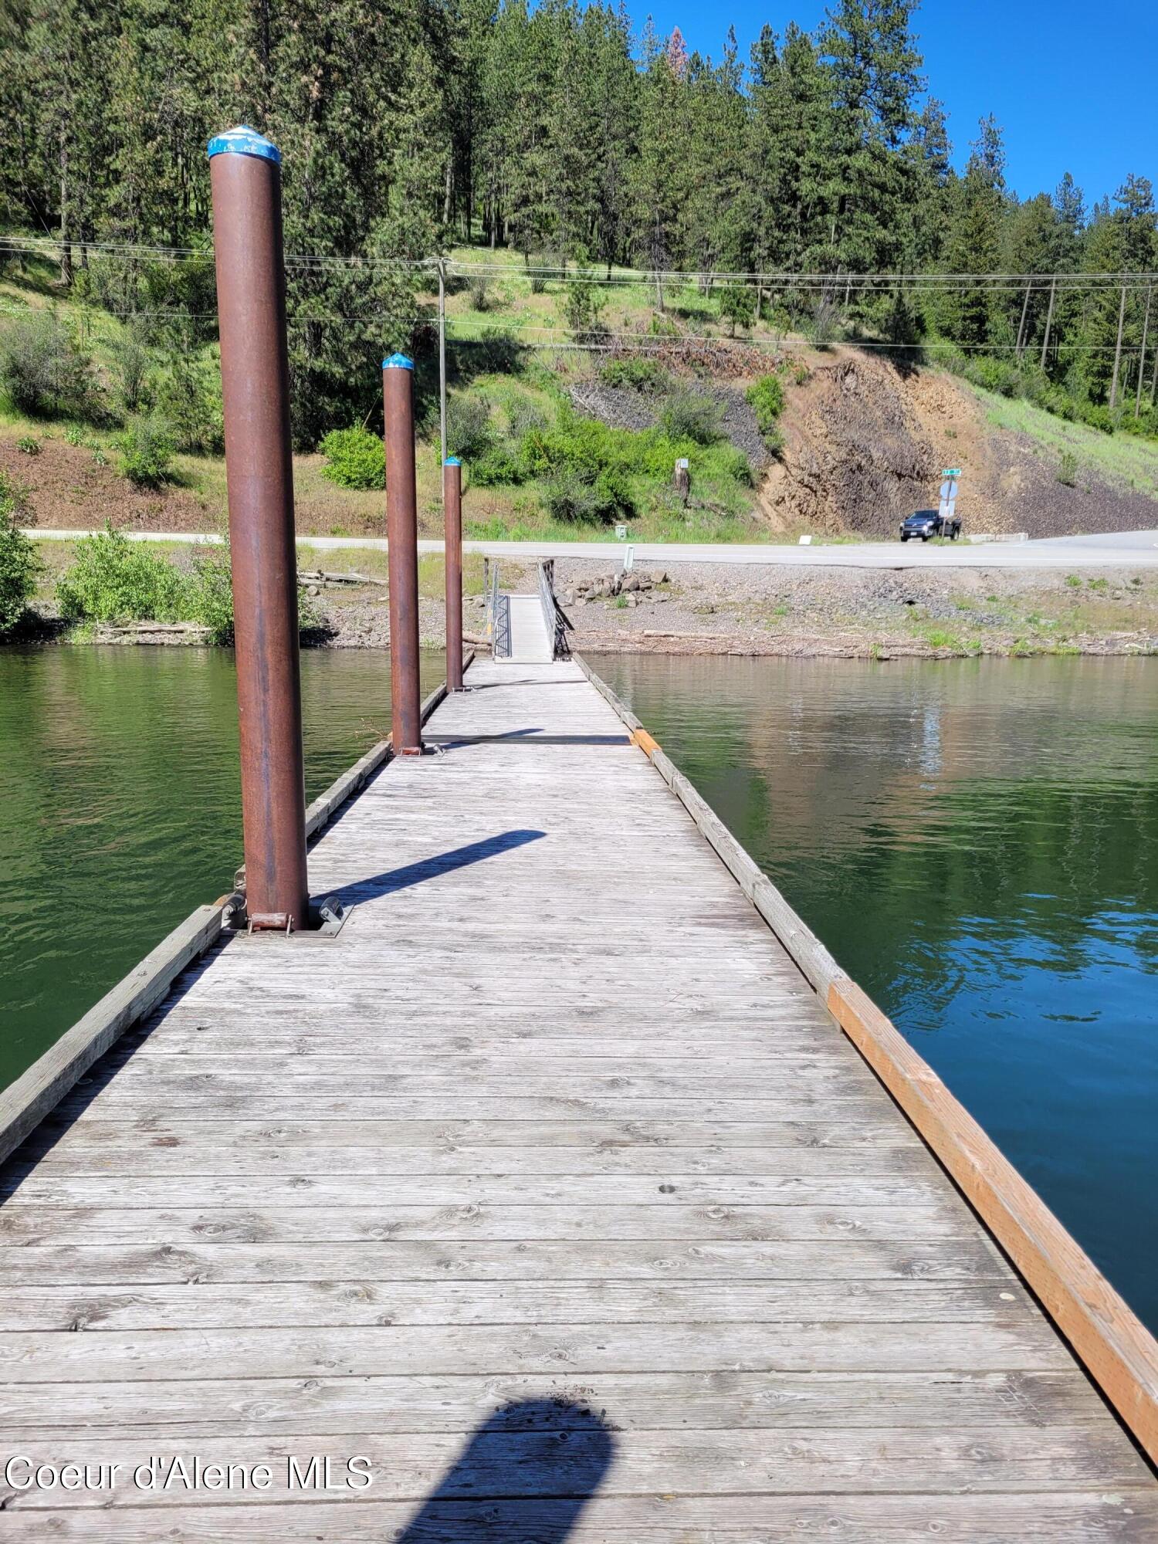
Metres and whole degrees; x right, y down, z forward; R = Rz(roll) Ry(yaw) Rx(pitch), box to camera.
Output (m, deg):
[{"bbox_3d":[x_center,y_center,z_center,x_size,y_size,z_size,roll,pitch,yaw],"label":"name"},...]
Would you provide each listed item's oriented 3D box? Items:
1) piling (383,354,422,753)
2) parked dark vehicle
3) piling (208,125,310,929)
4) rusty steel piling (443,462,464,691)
[{"bbox_3d":[-1.611,-1.970,10.643,0.271,3.593,0.271,0,9,-2],"label":"piling"},{"bbox_3d":[20.900,-14.650,68.900,1.970,1.870,5.600,7,11,37],"label":"parked dark vehicle"},{"bbox_3d":[-1.340,-0.963,4.939,0.271,3.286,0.271,0,9,-2],"label":"piling"},{"bbox_3d":[-1.951,-3.055,18.012,0.271,3.564,0.271,0,9,-2],"label":"rusty steel piling"}]

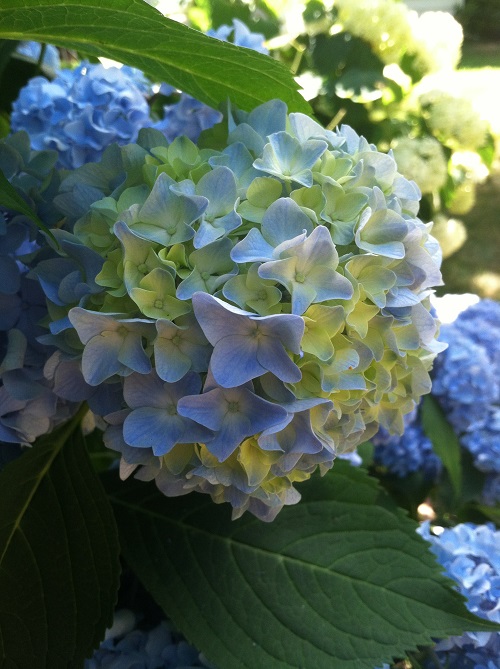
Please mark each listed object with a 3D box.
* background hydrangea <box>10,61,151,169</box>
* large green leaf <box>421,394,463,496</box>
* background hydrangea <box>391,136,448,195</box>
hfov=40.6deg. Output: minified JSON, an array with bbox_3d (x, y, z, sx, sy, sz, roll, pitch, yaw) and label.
[{"bbox_3d":[-0.166,-0.211,0.660,0.137,0.112,0.130,0,26,0],"label":"background hydrangea"},{"bbox_3d":[0.193,0.113,0.680,0.042,0.115,0.030,-17,15,11],"label":"large green leaf"},{"bbox_3d":[0.384,-0.388,1.550,0.140,0.130,0.140,0,26,0],"label":"background hydrangea"}]

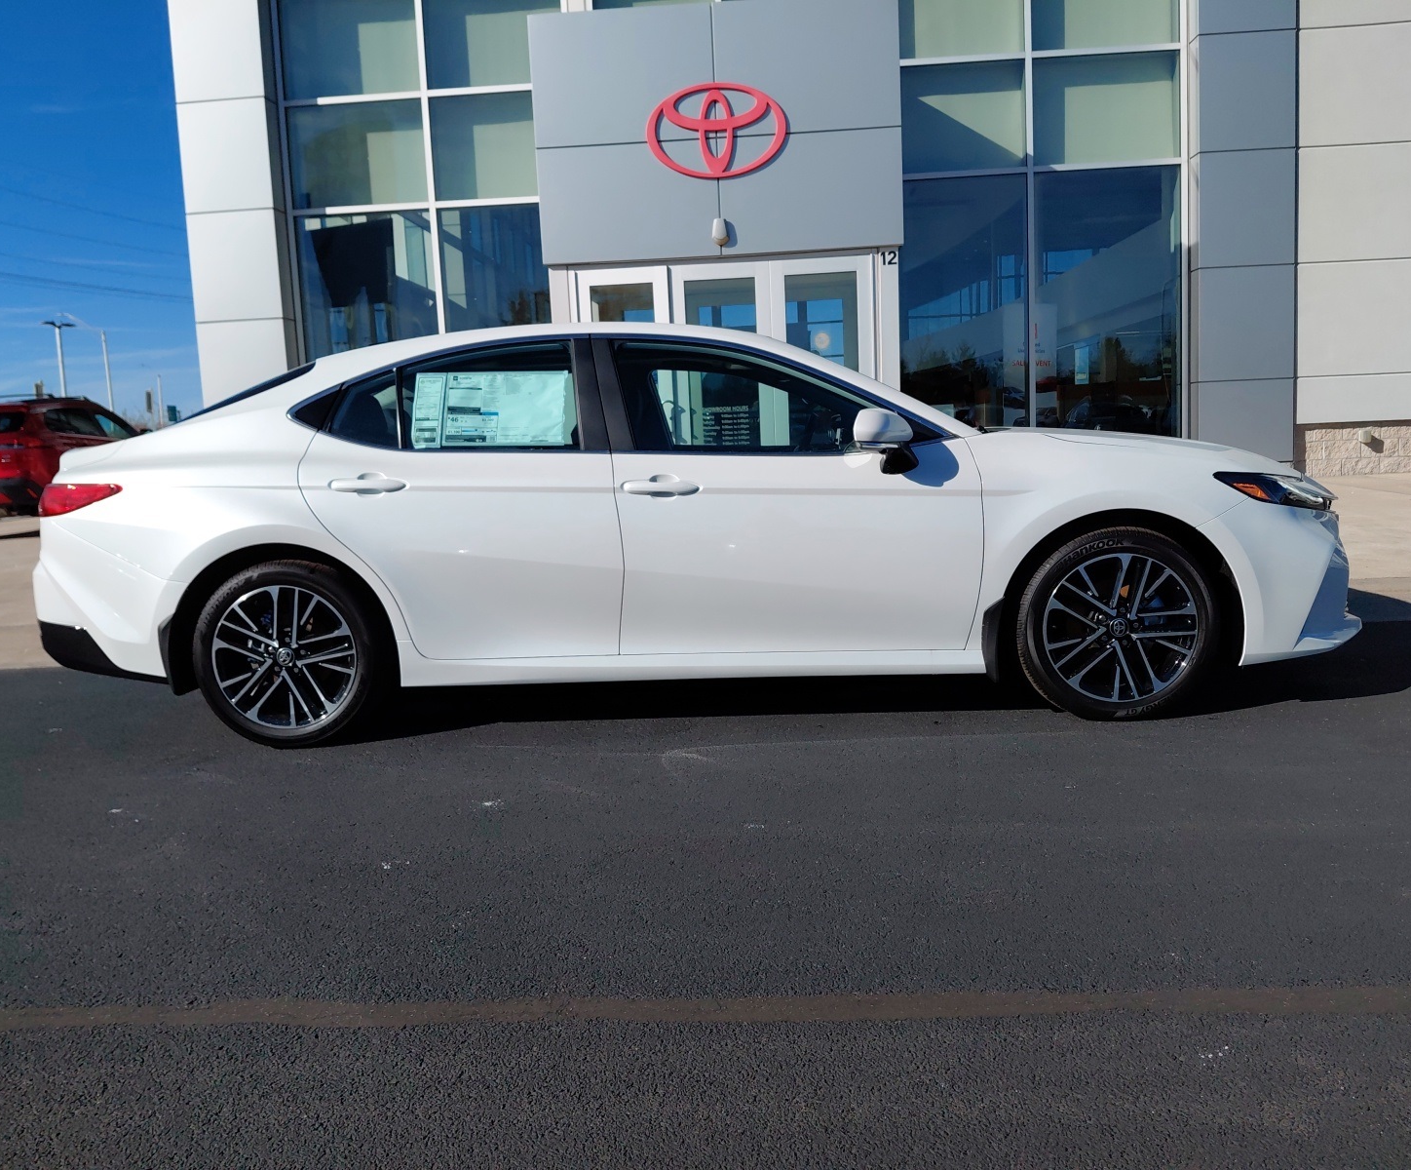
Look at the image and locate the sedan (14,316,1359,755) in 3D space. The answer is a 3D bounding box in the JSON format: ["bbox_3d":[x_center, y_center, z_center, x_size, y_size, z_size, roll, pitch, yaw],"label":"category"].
[{"bbox_3d":[-0.074,-0.325,4.626,4.915,1.445,1.880,-2,8,3],"label":"sedan"}]

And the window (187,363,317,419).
[{"bbox_3d":[-1.624,-0.786,4.622,0.700,0.120,1.220,-23,7,6],"label":"window"}]

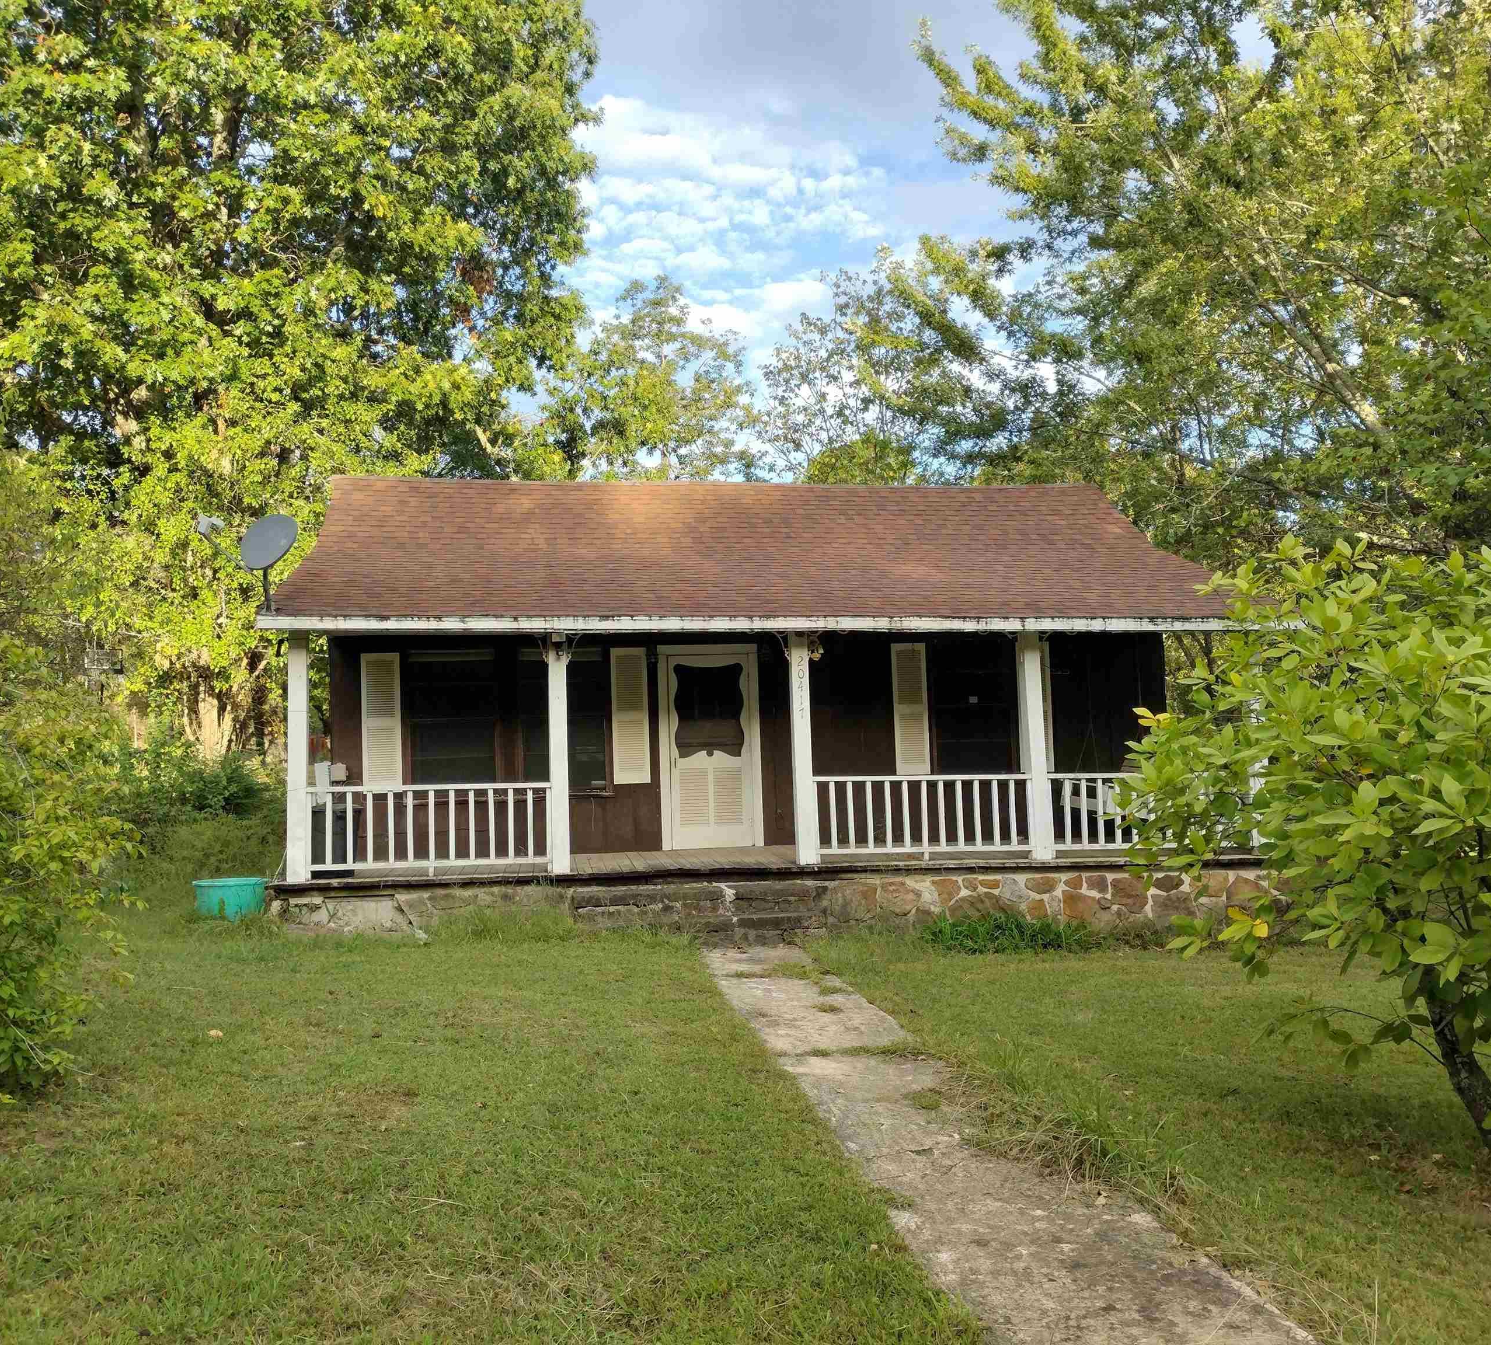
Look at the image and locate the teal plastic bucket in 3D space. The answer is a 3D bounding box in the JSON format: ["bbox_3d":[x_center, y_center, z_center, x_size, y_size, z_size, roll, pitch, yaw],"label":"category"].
[{"bbox_3d":[-4.429,1.941,12.000,0.640,0.370,0.640,-1,-3,0],"label":"teal plastic bucket"}]

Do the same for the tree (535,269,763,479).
[{"bbox_3d":[-2.065,-2.647,29.653,5.174,11.767,5.174,-1,-3,0],"label":"tree"}]

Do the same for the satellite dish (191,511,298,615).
[{"bbox_3d":[-3.975,-0.898,11.222,0.540,0.807,0.766,-3,-4,31],"label":"satellite dish"}]

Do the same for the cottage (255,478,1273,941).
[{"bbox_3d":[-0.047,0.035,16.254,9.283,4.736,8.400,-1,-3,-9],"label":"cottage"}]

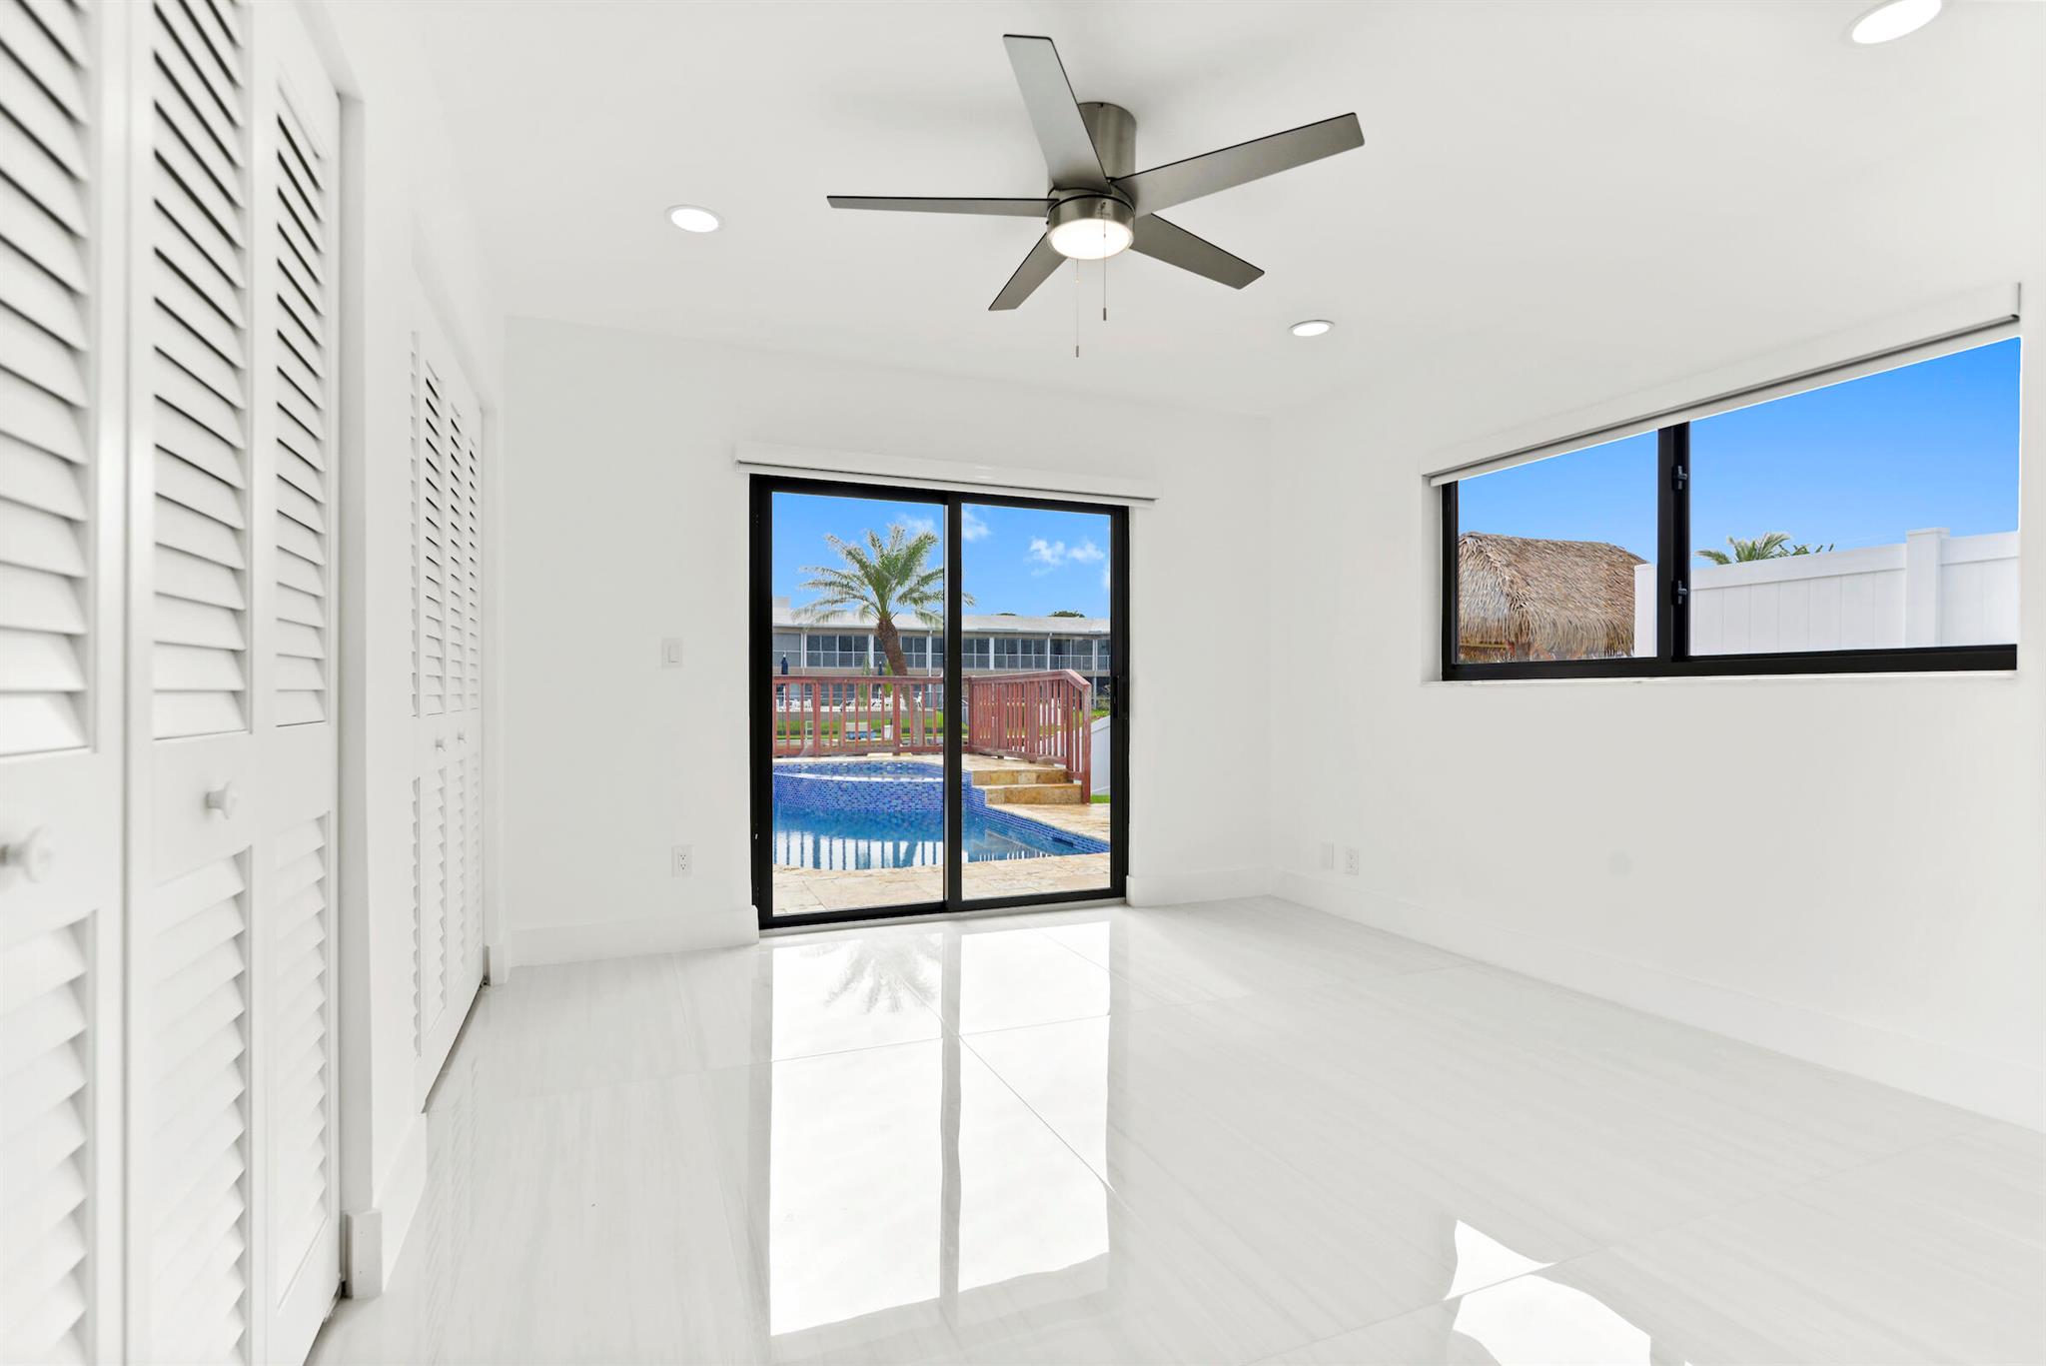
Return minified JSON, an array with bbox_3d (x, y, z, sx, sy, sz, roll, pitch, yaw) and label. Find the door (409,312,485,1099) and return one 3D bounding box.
[{"bbox_3d":[-1.661,0.041,2.603,0.040,2.034,1.235,0,0,-23],"label":"door"}]

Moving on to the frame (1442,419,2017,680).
[{"bbox_3d":[2.193,-0.469,3.075,0.080,0.905,1.827,0,0,-23],"label":"frame"}]

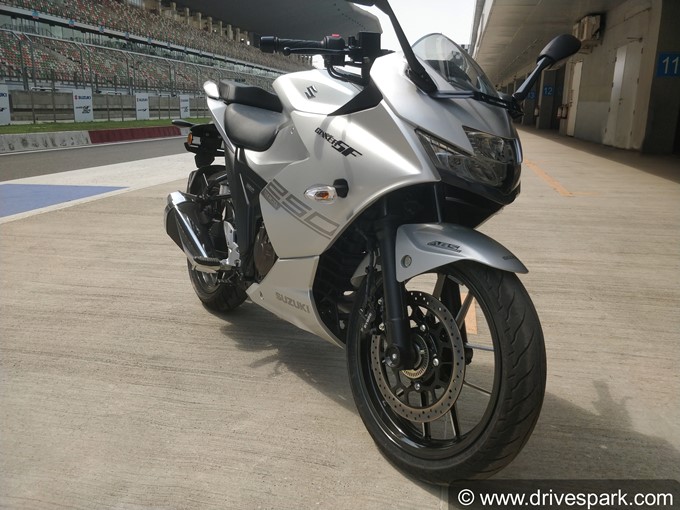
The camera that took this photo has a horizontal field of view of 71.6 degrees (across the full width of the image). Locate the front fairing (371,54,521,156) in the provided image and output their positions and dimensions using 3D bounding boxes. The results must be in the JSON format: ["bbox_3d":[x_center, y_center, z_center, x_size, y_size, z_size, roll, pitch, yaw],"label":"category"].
[{"bbox_3d":[0.279,-0.328,1.045,0.360,0.220,0.310,-2,13,-36],"label":"front fairing"}]

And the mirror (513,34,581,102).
[{"bbox_3d":[0.518,-0.465,1.193,0.250,0.200,0.100,-2,13,-36],"label":"mirror"}]

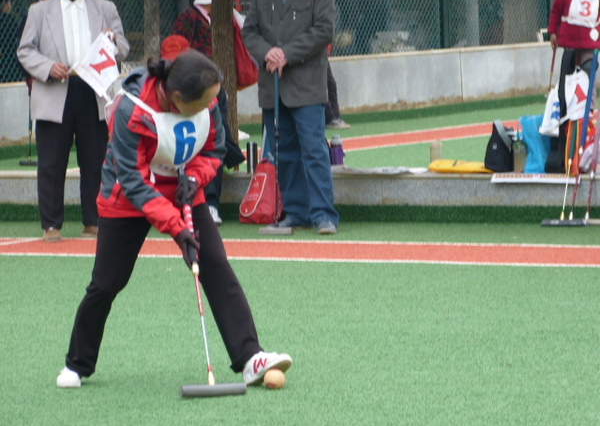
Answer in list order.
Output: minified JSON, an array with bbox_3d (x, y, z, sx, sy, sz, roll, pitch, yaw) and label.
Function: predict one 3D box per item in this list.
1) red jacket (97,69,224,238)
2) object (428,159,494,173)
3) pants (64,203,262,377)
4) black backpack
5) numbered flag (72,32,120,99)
[{"bbox_3d":[-0.483,-0.206,12.300,0.450,0.580,0.440,-2,4,-25],"label":"red jacket"},{"bbox_3d":[0.976,-0.281,21.400,0.390,0.075,0.190,0,4,0],"label":"object"},{"bbox_3d":[-0.476,0.246,12.380,0.680,0.650,0.330,-1,4,-11],"label":"pants"},{"bbox_3d":[1.204,-0.401,21.400,0.180,0.310,0.150,0,4,6],"label":"black backpack"},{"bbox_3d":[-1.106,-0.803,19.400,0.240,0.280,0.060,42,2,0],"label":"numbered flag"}]

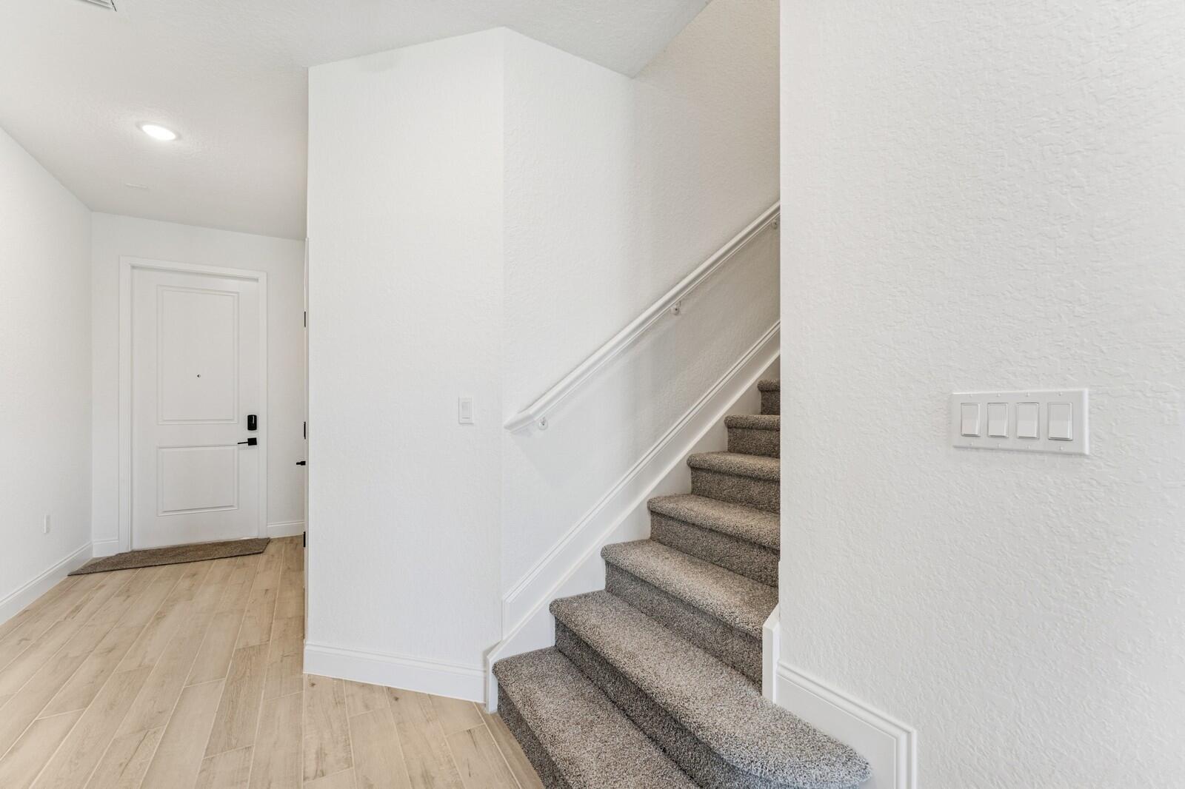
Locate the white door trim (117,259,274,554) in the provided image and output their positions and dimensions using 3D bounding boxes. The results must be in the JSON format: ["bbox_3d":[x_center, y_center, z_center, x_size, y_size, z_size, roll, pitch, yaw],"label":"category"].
[{"bbox_3d":[-3.569,0.095,4.179,1.035,2.527,0.100,0,-1,-32],"label":"white door trim"}]

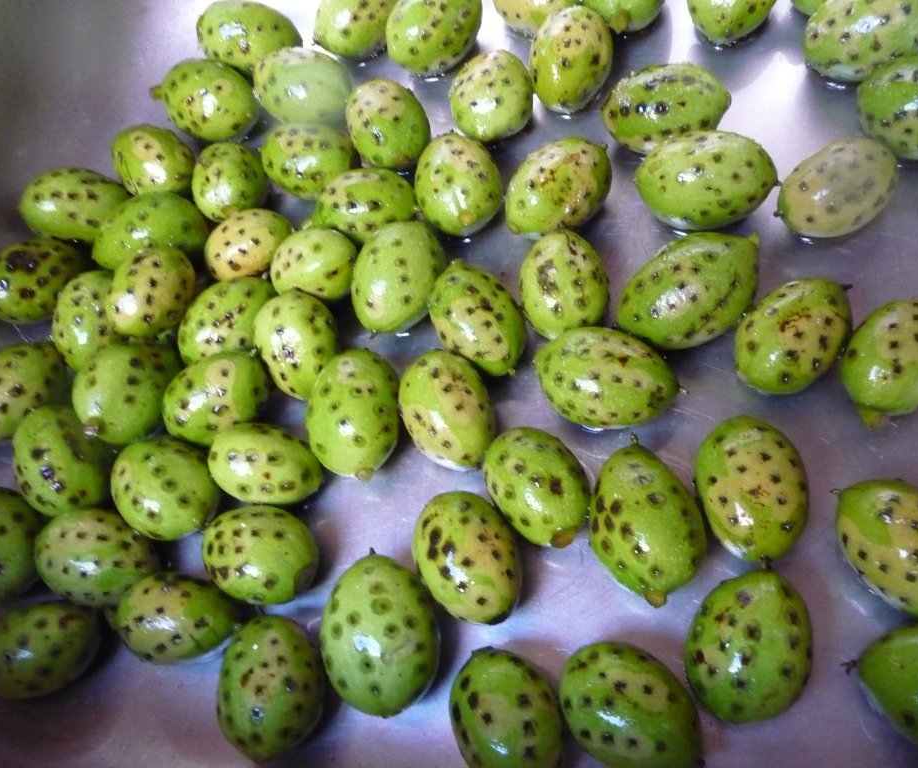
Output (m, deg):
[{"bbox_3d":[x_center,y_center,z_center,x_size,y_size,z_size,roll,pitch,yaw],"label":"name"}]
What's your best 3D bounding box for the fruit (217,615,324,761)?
[{"bbox_3d":[-0.055,0.088,0.243,0.029,0.029,0.041,-16,64,0],"label":"fruit"}]

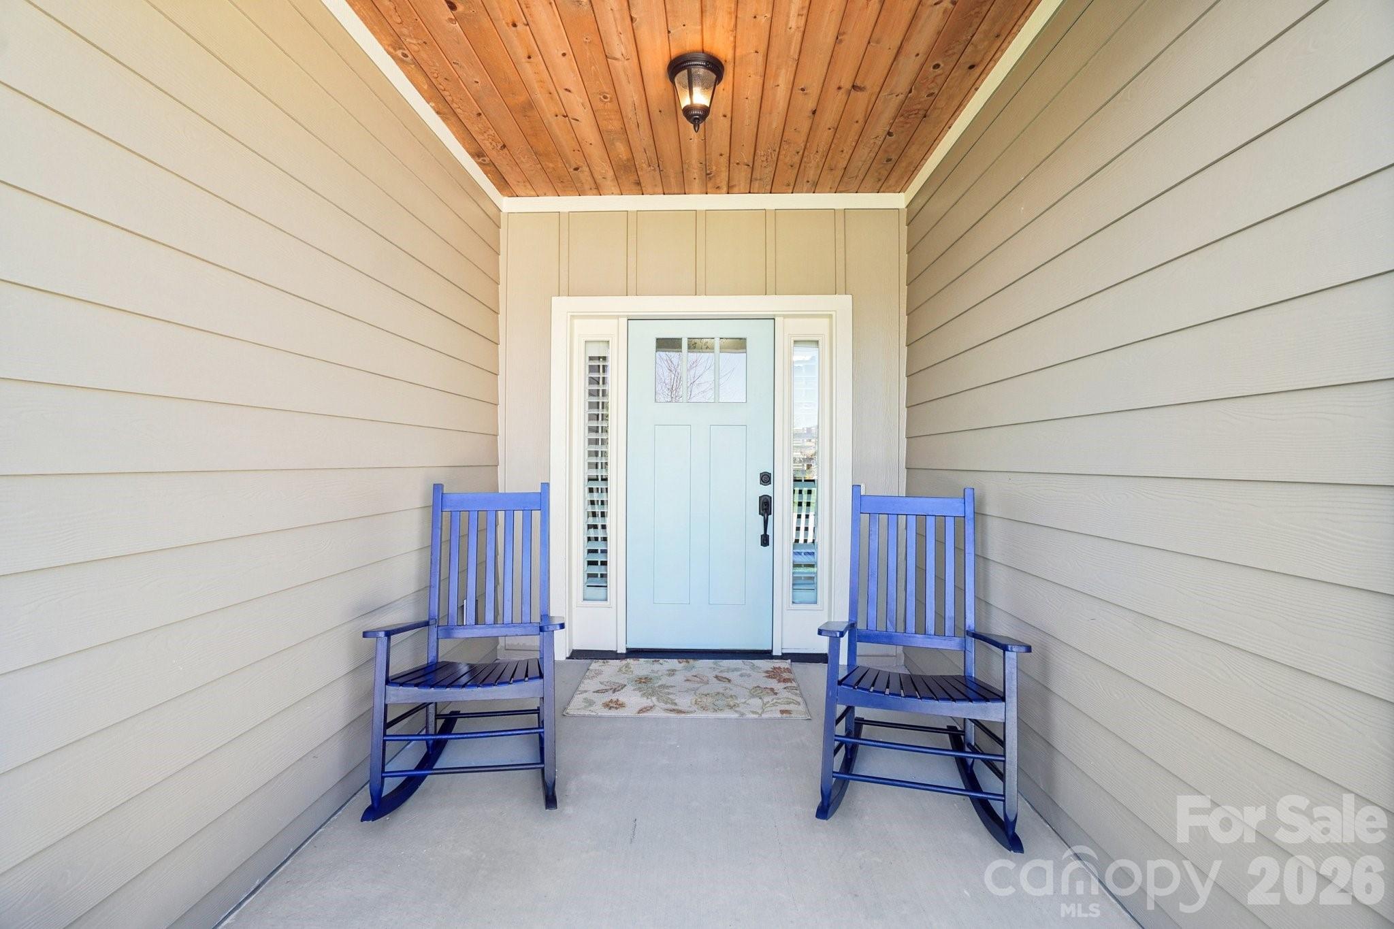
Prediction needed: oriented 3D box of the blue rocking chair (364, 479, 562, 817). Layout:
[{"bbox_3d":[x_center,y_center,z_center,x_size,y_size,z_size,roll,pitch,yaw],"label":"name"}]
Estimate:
[{"bbox_3d":[-0.797,0.619,2.176,0.630,1.090,0.740,0,0,-8],"label":"blue rocking chair"}]

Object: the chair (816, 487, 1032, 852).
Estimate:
[{"bbox_3d":[0.764,0.626,2.087,0.630,1.090,0.740,0,0,16],"label":"chair"}]

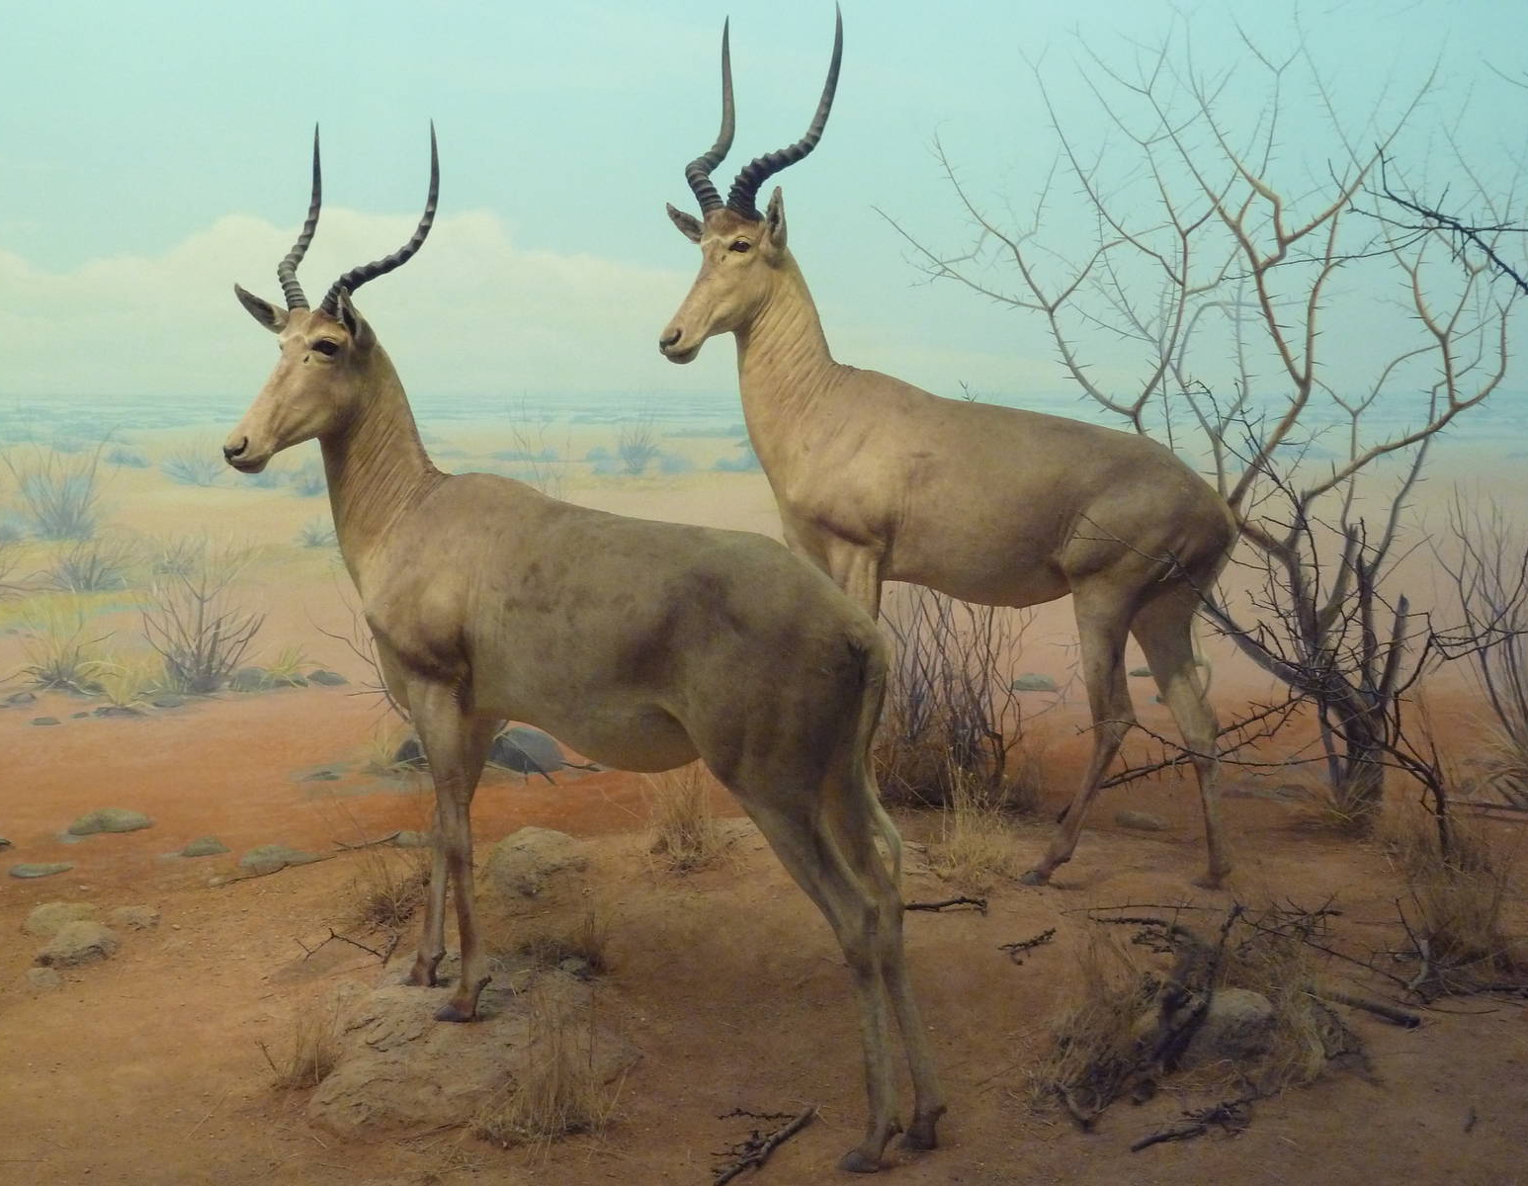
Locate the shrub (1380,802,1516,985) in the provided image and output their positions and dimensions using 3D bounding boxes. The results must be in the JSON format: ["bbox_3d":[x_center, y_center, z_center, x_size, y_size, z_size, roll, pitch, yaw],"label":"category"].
[{"bbox_3d":[1.508,0.660,4.050,0.280,0.360,0.260,0,6,0],"label":"shrub"}]

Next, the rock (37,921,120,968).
[{"bbox_3d":[-1.501,0.768,4.000,0.175,0.085,0.150,0,7,0],"label":"rock"}]

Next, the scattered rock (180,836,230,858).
[{"bbox_3d":[-1.542,0.701,5.050,0.135,0.055,0.100,0,6,0],"label":"scattered rock"}]

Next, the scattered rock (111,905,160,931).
[{"bbox_3d":[-1.403,0.726,4.080,0.110,0.043,0.080,0,6,0],"label":"scattered rock"}]

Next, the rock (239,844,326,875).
[{"bbox_3d":[-1.201,0.664,4.550,0.210,0.060,0.140,0,7,0],"label":"rock"}]

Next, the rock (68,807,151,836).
[{"bbox_3d":[-1.735,0.607,4.850,0.225,0.060,0.150,0,7,0],"label":"rock"}]

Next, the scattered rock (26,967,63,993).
[{"bbox_3d":[-1.489,0.801,3.780,0.078,0.043,0.065,0,6,0],"label":"scattered rock"}]

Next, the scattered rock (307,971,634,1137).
[{"bbox_3d":[-0.567,0.884,3.530,0.620,0.170,0.520,0,7,0],"label":"scattered rock"}]

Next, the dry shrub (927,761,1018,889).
[{"bbox_3d":[0.511,0.577,4.500,0.220,0.300,0.220,0,7,0],"label":"dry shrub"}]

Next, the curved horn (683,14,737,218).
[{"bbox_3d":[-0.132,-1.154,4.450,0.120,0.450,0.220,0,6,0],"label":"curved horn"}]

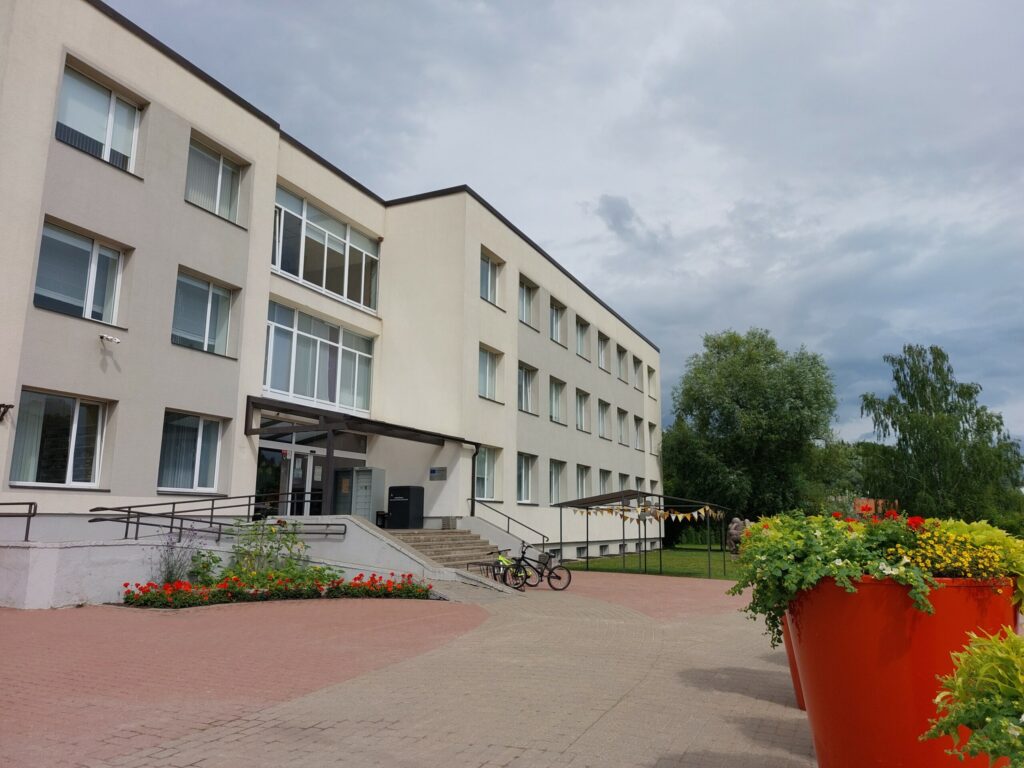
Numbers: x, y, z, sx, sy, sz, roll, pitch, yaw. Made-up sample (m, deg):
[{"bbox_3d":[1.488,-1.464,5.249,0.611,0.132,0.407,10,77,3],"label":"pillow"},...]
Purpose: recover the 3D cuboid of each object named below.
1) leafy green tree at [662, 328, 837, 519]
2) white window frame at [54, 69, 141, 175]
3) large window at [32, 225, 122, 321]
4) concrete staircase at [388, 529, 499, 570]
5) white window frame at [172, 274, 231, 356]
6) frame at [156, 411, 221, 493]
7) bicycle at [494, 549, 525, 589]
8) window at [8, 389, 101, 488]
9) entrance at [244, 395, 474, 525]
[{"bbox_3d":[17.644,3.578,50.571,12.000,15.550,12.300,-5,-12,25],"label":"leafy green tree"},{"bbox_3d":[-8.602,-5.384,14.636,0.200,1.720,1.870,-5,-12,25],"label":"white window frame"},{"bbox_3d":[-8.621,-2.130,14.027,0.200,1.720,1.870,-5,-12,25],"label":"large window"},{"bbox_3d":[-1.282,4.259,17.592,2.300,1.150,5.200,-5,-12,25],"label":"concrete staircase"},{"bbox_3d":[-7.375,-1.632,16.651,0.200,1.720,1.870,-5,-12,25],"label":"white window frame"},{"bbox_3d":[-7.393,1.561,16.054,0.200,1.720,1.870,-5,-12,25],"label":"frame"},{"bbox_3d":[0.079,4.066,15.649,1.380,0.870,0.580,10,-14,-42],"label":"bicycle"},{"bbox_3d":[-8.639,1.063,13.430,0.200,1.720,1.870,-5,-12,25],"label":"window"},{"bbox_3d":[-4.074,2.285,19.304,3.200,3.350,5.500,-5,-12,25],"label":"entrance"}]

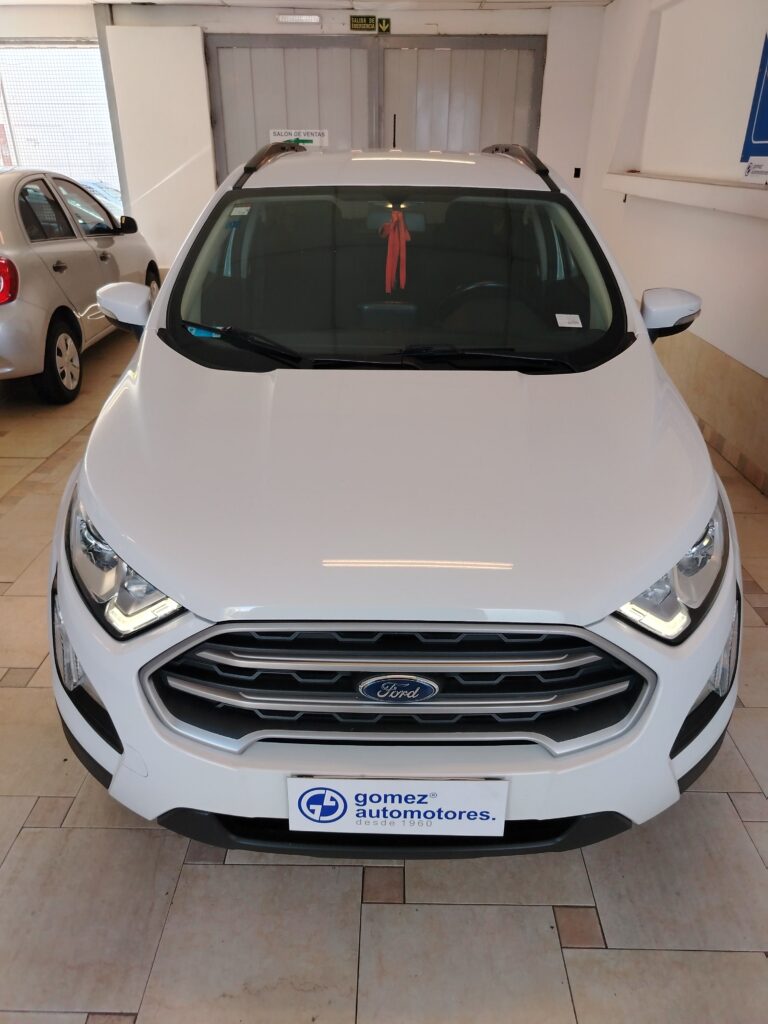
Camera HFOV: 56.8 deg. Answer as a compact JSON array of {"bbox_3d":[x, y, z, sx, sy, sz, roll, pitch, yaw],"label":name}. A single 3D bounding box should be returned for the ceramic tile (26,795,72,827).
[{"bbox_3d":[-0.900,0.814,1.917,0.100,0.010,0.100,0,26,1],"label":"ceramic tile"}]

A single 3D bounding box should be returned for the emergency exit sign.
[{"bbox_3d":[-0.223,-5.308,7.717,0.279,0.139,0.012,0,26,0],"label":"emergency exit sign"}]

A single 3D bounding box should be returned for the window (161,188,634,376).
[{"bbox_3d":[0.042,-0.778,2.338,1.420,0.110,0.877,0,56,0],"label":"window"}]

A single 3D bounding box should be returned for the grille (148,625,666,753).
[{"bbox_3d":[0.027,0.304,1.276,0.970,0.270,0.150,0,26,0],"label":"grille"}]

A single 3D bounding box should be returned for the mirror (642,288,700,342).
[{"bbox_3d":[0.964,-0.676,2.393,0.215,0.180,0.145,0,26,0],"label":"mirror"}]

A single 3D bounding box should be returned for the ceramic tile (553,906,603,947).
[{"bbox_3d":[0.449,0.955,1.629,0.100,0.010,0.100,0,26,1],"label":"ceramic tile"}]

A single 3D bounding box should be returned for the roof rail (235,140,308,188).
[{"bbox_3d":[-0.491,-1.633,3.326,0.085,0.160,1.760,1,26,2],"label":"roof rail"}]

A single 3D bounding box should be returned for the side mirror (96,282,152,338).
[{"bbox_3d":[-0.880,-0.690,2.407,0.215,0.180,0.145,0,26,0],"label":"side mirror"}]

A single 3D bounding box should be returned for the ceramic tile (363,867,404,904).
[{"bbox_3d":[0.000,0.908,1.725,0.100,0.010,0.100,0,26,1],"label":"ceramic tile"}]

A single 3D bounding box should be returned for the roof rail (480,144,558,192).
[{"bbox_3d":[0.603,-1.625,3.318,0.085,0.160,1.760,-1,26,-2],"label":"roof rail"}]

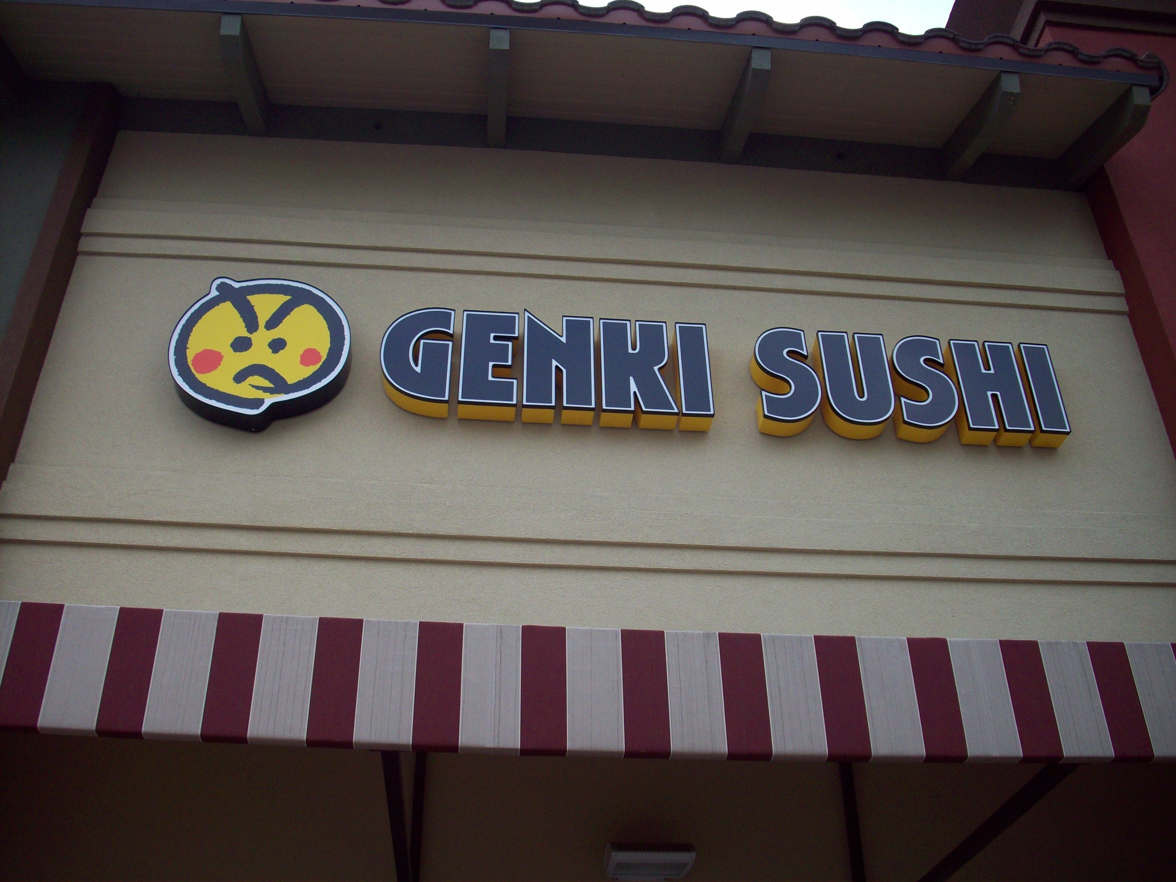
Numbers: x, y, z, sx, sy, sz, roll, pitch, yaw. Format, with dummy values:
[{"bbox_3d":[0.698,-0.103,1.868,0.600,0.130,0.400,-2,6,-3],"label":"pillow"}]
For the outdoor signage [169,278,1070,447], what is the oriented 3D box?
[{"bbox_3d":[0.177,-0.297,5.538,3.897,0.744,0.127,3,-35,-5],"label":"outdoor signage"}]

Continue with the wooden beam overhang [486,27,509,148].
[{"bbox_3d":[-0.431,-1.669,6.045,0.091,0.220,0.903,3,-12,-5],"label":"wooden beam overhang"}]

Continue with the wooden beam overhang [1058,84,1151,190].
[{"bbox_3d":[2.579,-1.502,6.339,0.087,0.219,0.883,2,-12,-4],"label":"wooden beam overhang"}]

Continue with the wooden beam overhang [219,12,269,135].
[{"bbox_3d":[-1.616,-1.709,5.958,0.088,0.220,0.898,4,-12,-5],"label":"wooden beam overhang"}]

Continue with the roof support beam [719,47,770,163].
[{"bbox_3d":[0.773,-1.632,6.235,0.090,0.200,0.830,3,-14,-5],"label":"roof support beam"}]

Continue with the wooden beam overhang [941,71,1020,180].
[{"bbox_3d":[1.946,-1.543,6.264,0.089,0.220,0.892,2,-12,-4],"label":"wooden beam overhang"}]

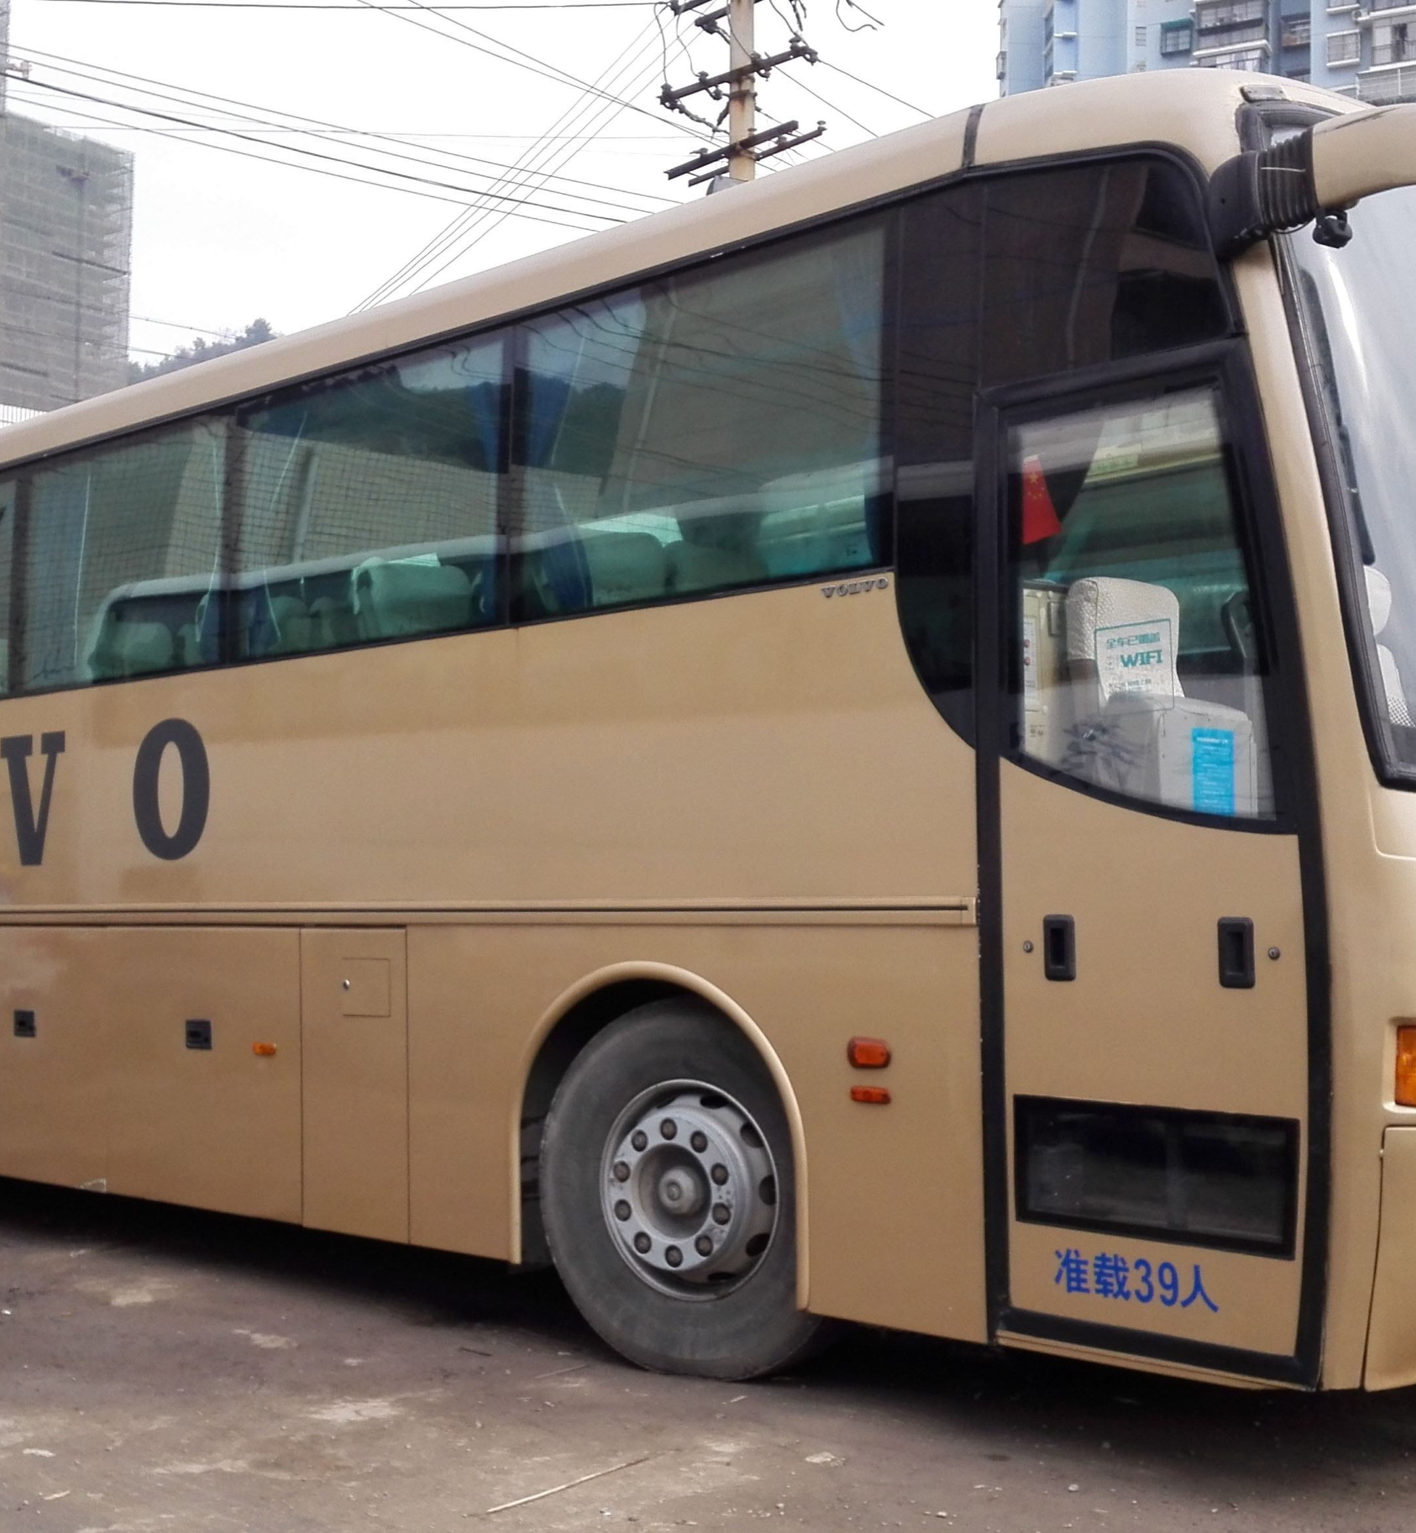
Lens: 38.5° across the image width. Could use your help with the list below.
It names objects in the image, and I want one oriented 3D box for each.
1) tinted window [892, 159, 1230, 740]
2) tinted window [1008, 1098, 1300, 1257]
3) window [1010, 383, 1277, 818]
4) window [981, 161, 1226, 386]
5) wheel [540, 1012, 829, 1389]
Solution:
[{"bbox_3d":[0.852,-0.772,5.019,0.930,1.415,0.120,-3,-8,39],"label":"tinted window"},{"bbox_3d":[1.013,0.934,4.648,0.727,0.302,0.050,-4,-6,42],"label":"tinted window"},{"bbox_3d":[1.023,-0.398,4.808,0.680,1.062,0.070,-3,-8,39],"label":"window"},{"bbox_3d":[0.941,-1.195,4.777,0.670,0.520,0.060,-4,-9,43],"label":"window"},{"bbox_3d":[0.007,1.147,5.605,1.030,1.020,0.290,-3,-4,34],"label":"wheel"}]

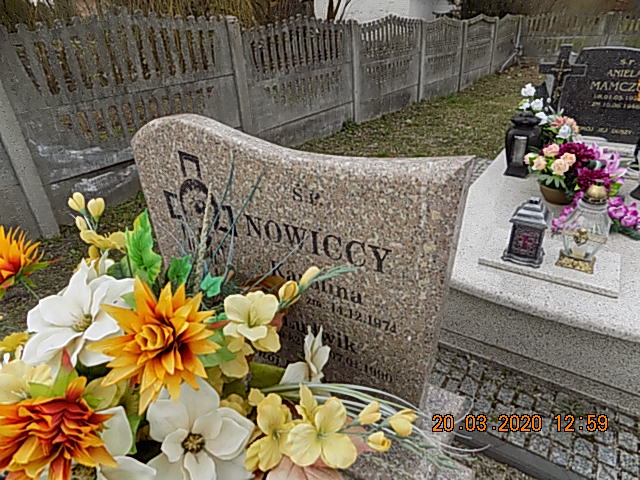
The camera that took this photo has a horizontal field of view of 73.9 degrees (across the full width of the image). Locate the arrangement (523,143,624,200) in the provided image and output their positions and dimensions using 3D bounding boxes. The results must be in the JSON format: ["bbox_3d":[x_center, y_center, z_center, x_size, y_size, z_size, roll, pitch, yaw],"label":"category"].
[{"bbox_3d":[1.285,-0.372,2.138,0.420,0.280,0.320,14,31,34],"label":"arrangement"}]

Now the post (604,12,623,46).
[{"bbox_3d":[7.075,-4.858,10.350,0.130,1.270,0.130,14,31,34],"label":"post"}]

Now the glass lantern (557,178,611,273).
[{"bbox_3d":[0.914,-0.049,1.456,0.135,0.295,0.135,16,32,36],"label":"glass lantern"}]

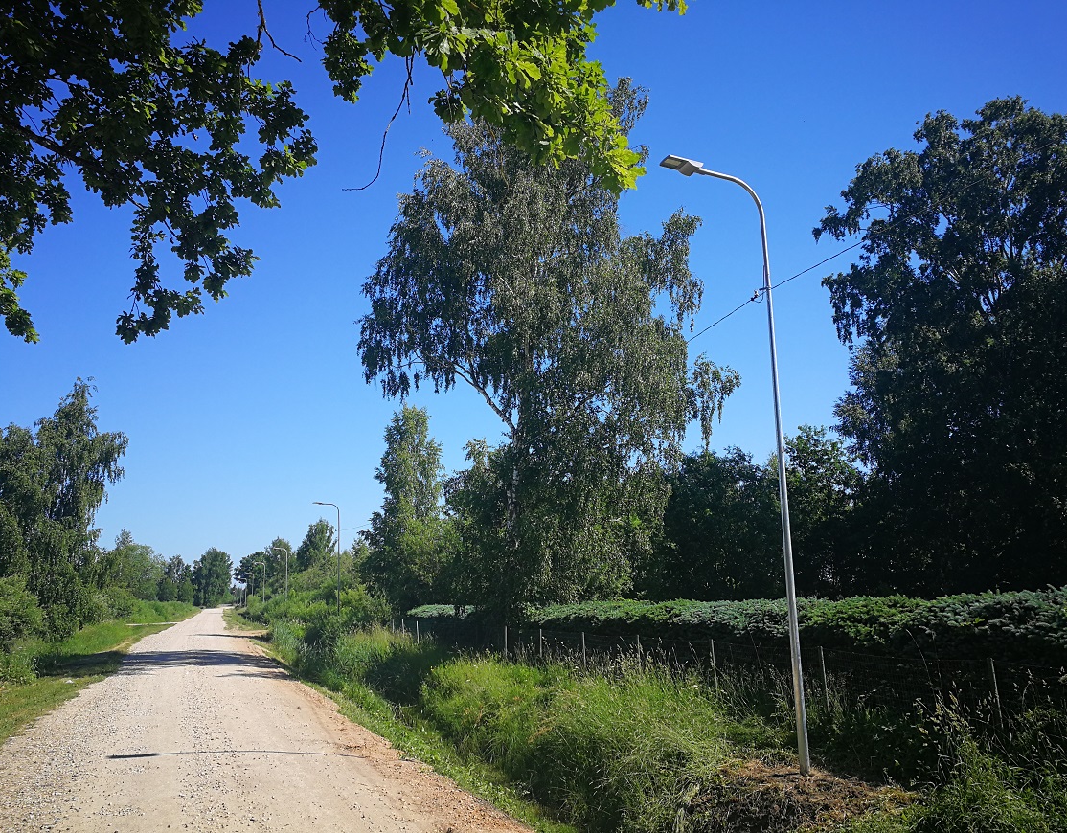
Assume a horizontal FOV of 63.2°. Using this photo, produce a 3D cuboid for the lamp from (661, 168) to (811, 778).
[{"bbox_3d":[2.218,0.345,9.654,1.400,6.950,0.260,2,-12,-20],"label":"lamp"}]

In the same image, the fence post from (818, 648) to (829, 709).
[{"bbox_3d":[4.453,4.093,13.192,0.060,1.150,0.060,2,-12,-20],"label":"fence post"}]

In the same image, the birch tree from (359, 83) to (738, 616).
[{"bbox_3d":[0.537,-2.520,31.128,12.960,21.450,12.960,2,-12,-20],"label":"birch tree"}]

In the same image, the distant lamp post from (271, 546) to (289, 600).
[{"bbox_3d":[-22.482,14.924,76.773,1.400,6.710,0.260,2,-12,-20],"label":"distant lamp post"}]

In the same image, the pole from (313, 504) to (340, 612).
[{"bbox_3d":[-10.641,7.901,44.598,1.400,6.710,0.260,2,-12,-20],"label":"pole"}]

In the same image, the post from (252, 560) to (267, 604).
[{"bbox_3d":[-35.198,22.466,111.324,1.400,6.710,0.260,2,-12,-20],"label":"post"}]

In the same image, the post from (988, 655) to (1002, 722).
[{"bbox_3d":[5.524,3.465,10.283,0.060,1.150,0.060,2,-12,-20],"label":"post"}]

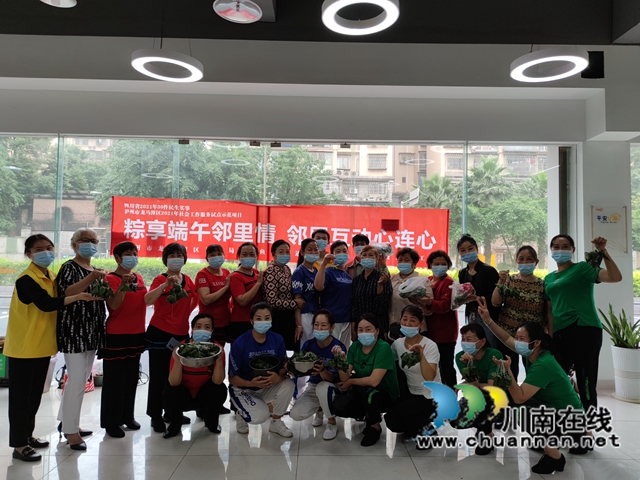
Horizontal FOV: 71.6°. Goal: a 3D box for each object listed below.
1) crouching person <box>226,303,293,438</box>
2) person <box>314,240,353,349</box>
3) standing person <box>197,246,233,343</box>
[{"bbox_3d":[-0.491,1.039,3.725,0.600,1.040,0.660,1,-3,-13],"label":"crouching person"},{"bbox_3d":[0.122,0.795,4.017,0.450,1.587,0.350,2,-3,-19],"label":"person"},{"bbox_3d":[-0.963,0.804,3.969,0.420,1.535,0.370,3,-4,-39],"label":"standing person"}]

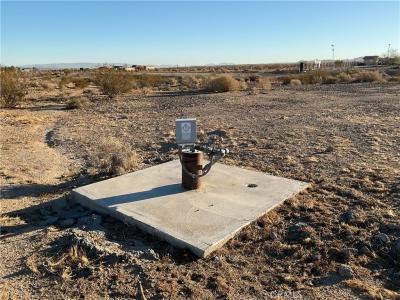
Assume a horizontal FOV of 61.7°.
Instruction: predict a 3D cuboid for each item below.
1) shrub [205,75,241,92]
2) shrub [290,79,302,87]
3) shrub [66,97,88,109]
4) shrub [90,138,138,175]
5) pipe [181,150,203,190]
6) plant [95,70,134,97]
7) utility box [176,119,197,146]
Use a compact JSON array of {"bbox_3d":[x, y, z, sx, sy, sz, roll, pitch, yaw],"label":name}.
[{"bbox_3d":[1.254,-3.707,18.728,2.008,0.890,1.807,0,14,0],"label":"shrub"},{"bbox_3d":[6.835,-4.756,23.740,0.830,0.475,0.747,0,14,0],"label":"shrub"},{"bbox_3d":[-4.252,-1.653,11.641,0.728,0.372,0.655,0,14,0],"label":"shrub"},{"bbox_3d":[-1.159,0.081,4.561,0.636,0.472,0.573,0,14,0],"label":"shrub"},{"bbox_3d":[-0.087,0.221,3.736,0.212,0.404,0.212,0,14,0],"label":"pipe"},{"bbox_3d":[-4.148,-3.252,16.298,1.899,1.196,1.709,0,14,0],"label":"plant"},{"bbox_3d":[-0.142,-0.199,3.630,0.209,0.257,0.120,1,14,3],"label":"utility box"}]

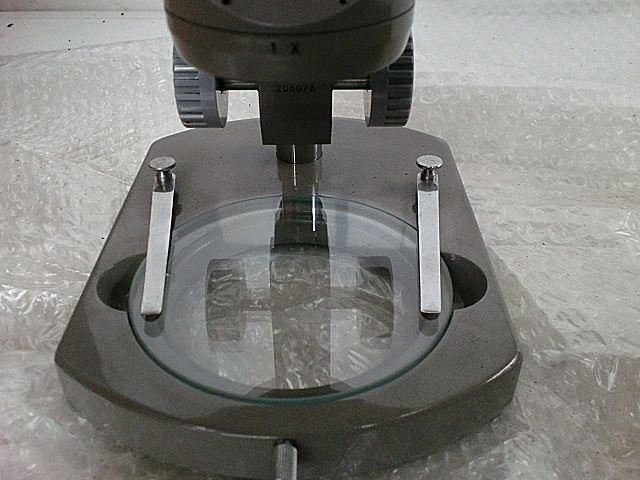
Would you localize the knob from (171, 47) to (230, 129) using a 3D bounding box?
[{"bbox_3d":[-0.041,-0.057,0.228,0.014,0.036,0.036,-1,34,-1],"label":"knob"}]

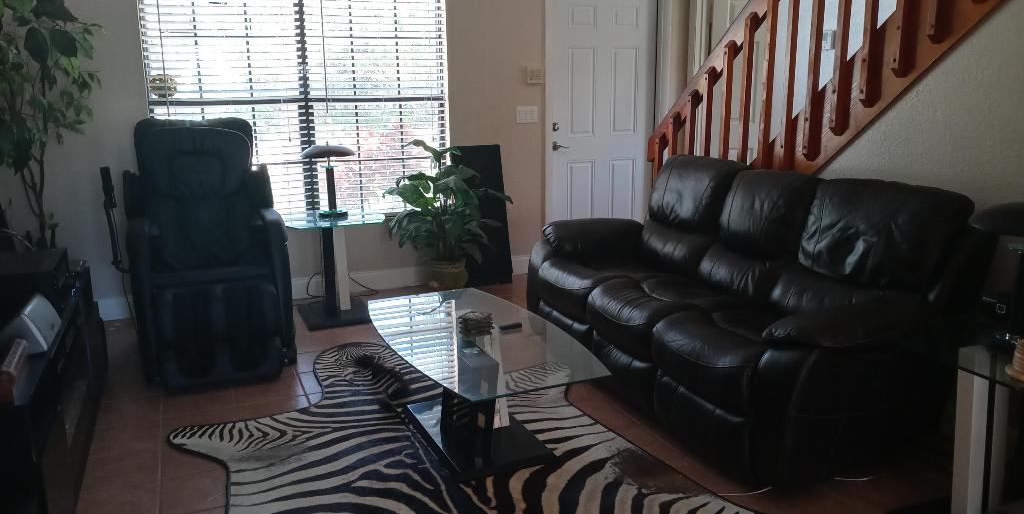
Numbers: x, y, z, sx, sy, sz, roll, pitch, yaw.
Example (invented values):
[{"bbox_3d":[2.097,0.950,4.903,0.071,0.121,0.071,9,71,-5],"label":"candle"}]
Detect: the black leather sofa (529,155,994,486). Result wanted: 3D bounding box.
[{"bbox_3d":[0.885,0.105,3.717,1.000,0.980,2.080,-6,13,-21],"label":"black leather sofa"}]

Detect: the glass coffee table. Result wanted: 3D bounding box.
[{"bbox_3d":[-0.153,0.504,3.221,0.660,0.440,1.300,-6,13,-21],"label":"glass coffee table"}]

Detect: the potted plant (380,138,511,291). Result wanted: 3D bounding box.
[{"bbox_3d":[-0.400,-0.254,5.369,0.820,1.030,0.680,-6,13,-21],"label":"potted plant"}]

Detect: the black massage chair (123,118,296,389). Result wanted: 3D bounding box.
[{"bbox_3d":[-1.545,-0.080,4.237,0.740,1.210,1.080,-6,13,-21],"label":"black massage chair"}]

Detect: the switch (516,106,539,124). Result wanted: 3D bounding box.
[{"bbox_3d":[0.112,-0.990,5.781,0.160,0.118,0.015,-6,13,-21],"label":"switch"}]

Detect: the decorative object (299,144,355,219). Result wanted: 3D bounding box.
[{"bbox_3d":[-1.065,-0.443,4.823,0.305,0.450,0.300,-6,13,-21],"label":"decorative object"}]

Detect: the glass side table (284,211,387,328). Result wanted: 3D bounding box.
[{"bbox_3d":[-1.060,0.073,4.921,0.620,0.600,0.500,-6,13,-21],"label":"glass side table"}]

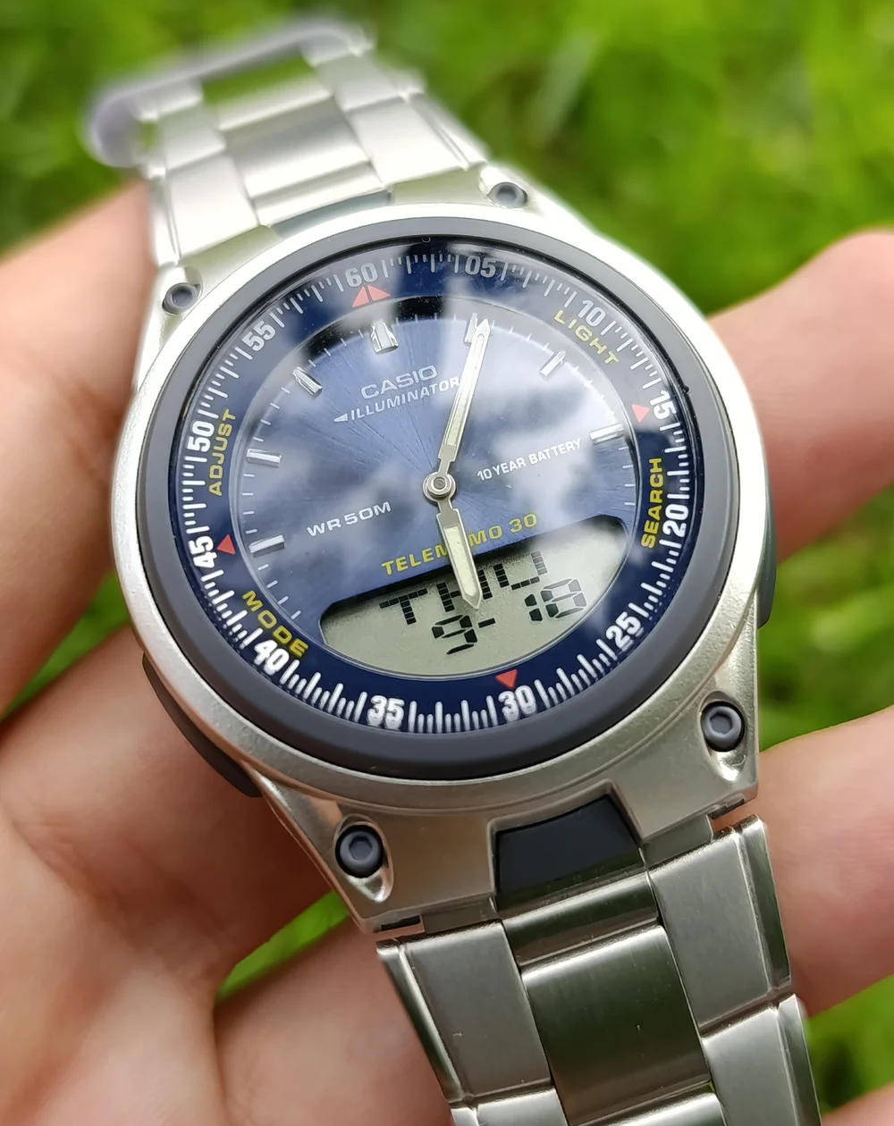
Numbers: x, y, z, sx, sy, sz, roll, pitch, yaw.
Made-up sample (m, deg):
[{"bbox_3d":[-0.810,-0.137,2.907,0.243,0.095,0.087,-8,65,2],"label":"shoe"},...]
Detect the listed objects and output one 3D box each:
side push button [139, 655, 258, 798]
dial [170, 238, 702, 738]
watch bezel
[{"bbox_3d":[-0.015,0.010,0.048,0.011,0.004,0.002,42,80,14],"label":"side push button"},{"bbox_3d":[-0.001,-0.006,0.048,0.032,0.002,0.032,-19,73,-3],"label":"dial"},{"bbox_3d":[-0.001,-0.005,0.048,0.040,0.004,0.040,-19,73,-3],"label":"watch bezel"}]

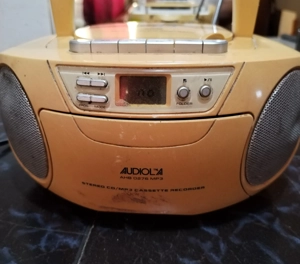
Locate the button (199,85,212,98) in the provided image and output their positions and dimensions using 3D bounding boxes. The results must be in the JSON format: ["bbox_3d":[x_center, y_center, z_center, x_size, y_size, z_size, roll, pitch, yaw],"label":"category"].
[{"bbox_3d":[0.041,-0.030,0.220,0.010,0.010,0.006,-1,13,-3],"label":"button"}]

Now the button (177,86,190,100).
[{"bbox_3d":[0.024,-0.028,0.219,0.010,0.010,0.006,0,13,0],"label":"button"}]

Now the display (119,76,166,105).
[{"bbox_3d":[-0.005,-0.031,0.222,0.035,0.021,0.004,2,13,4],"label":"display"}]

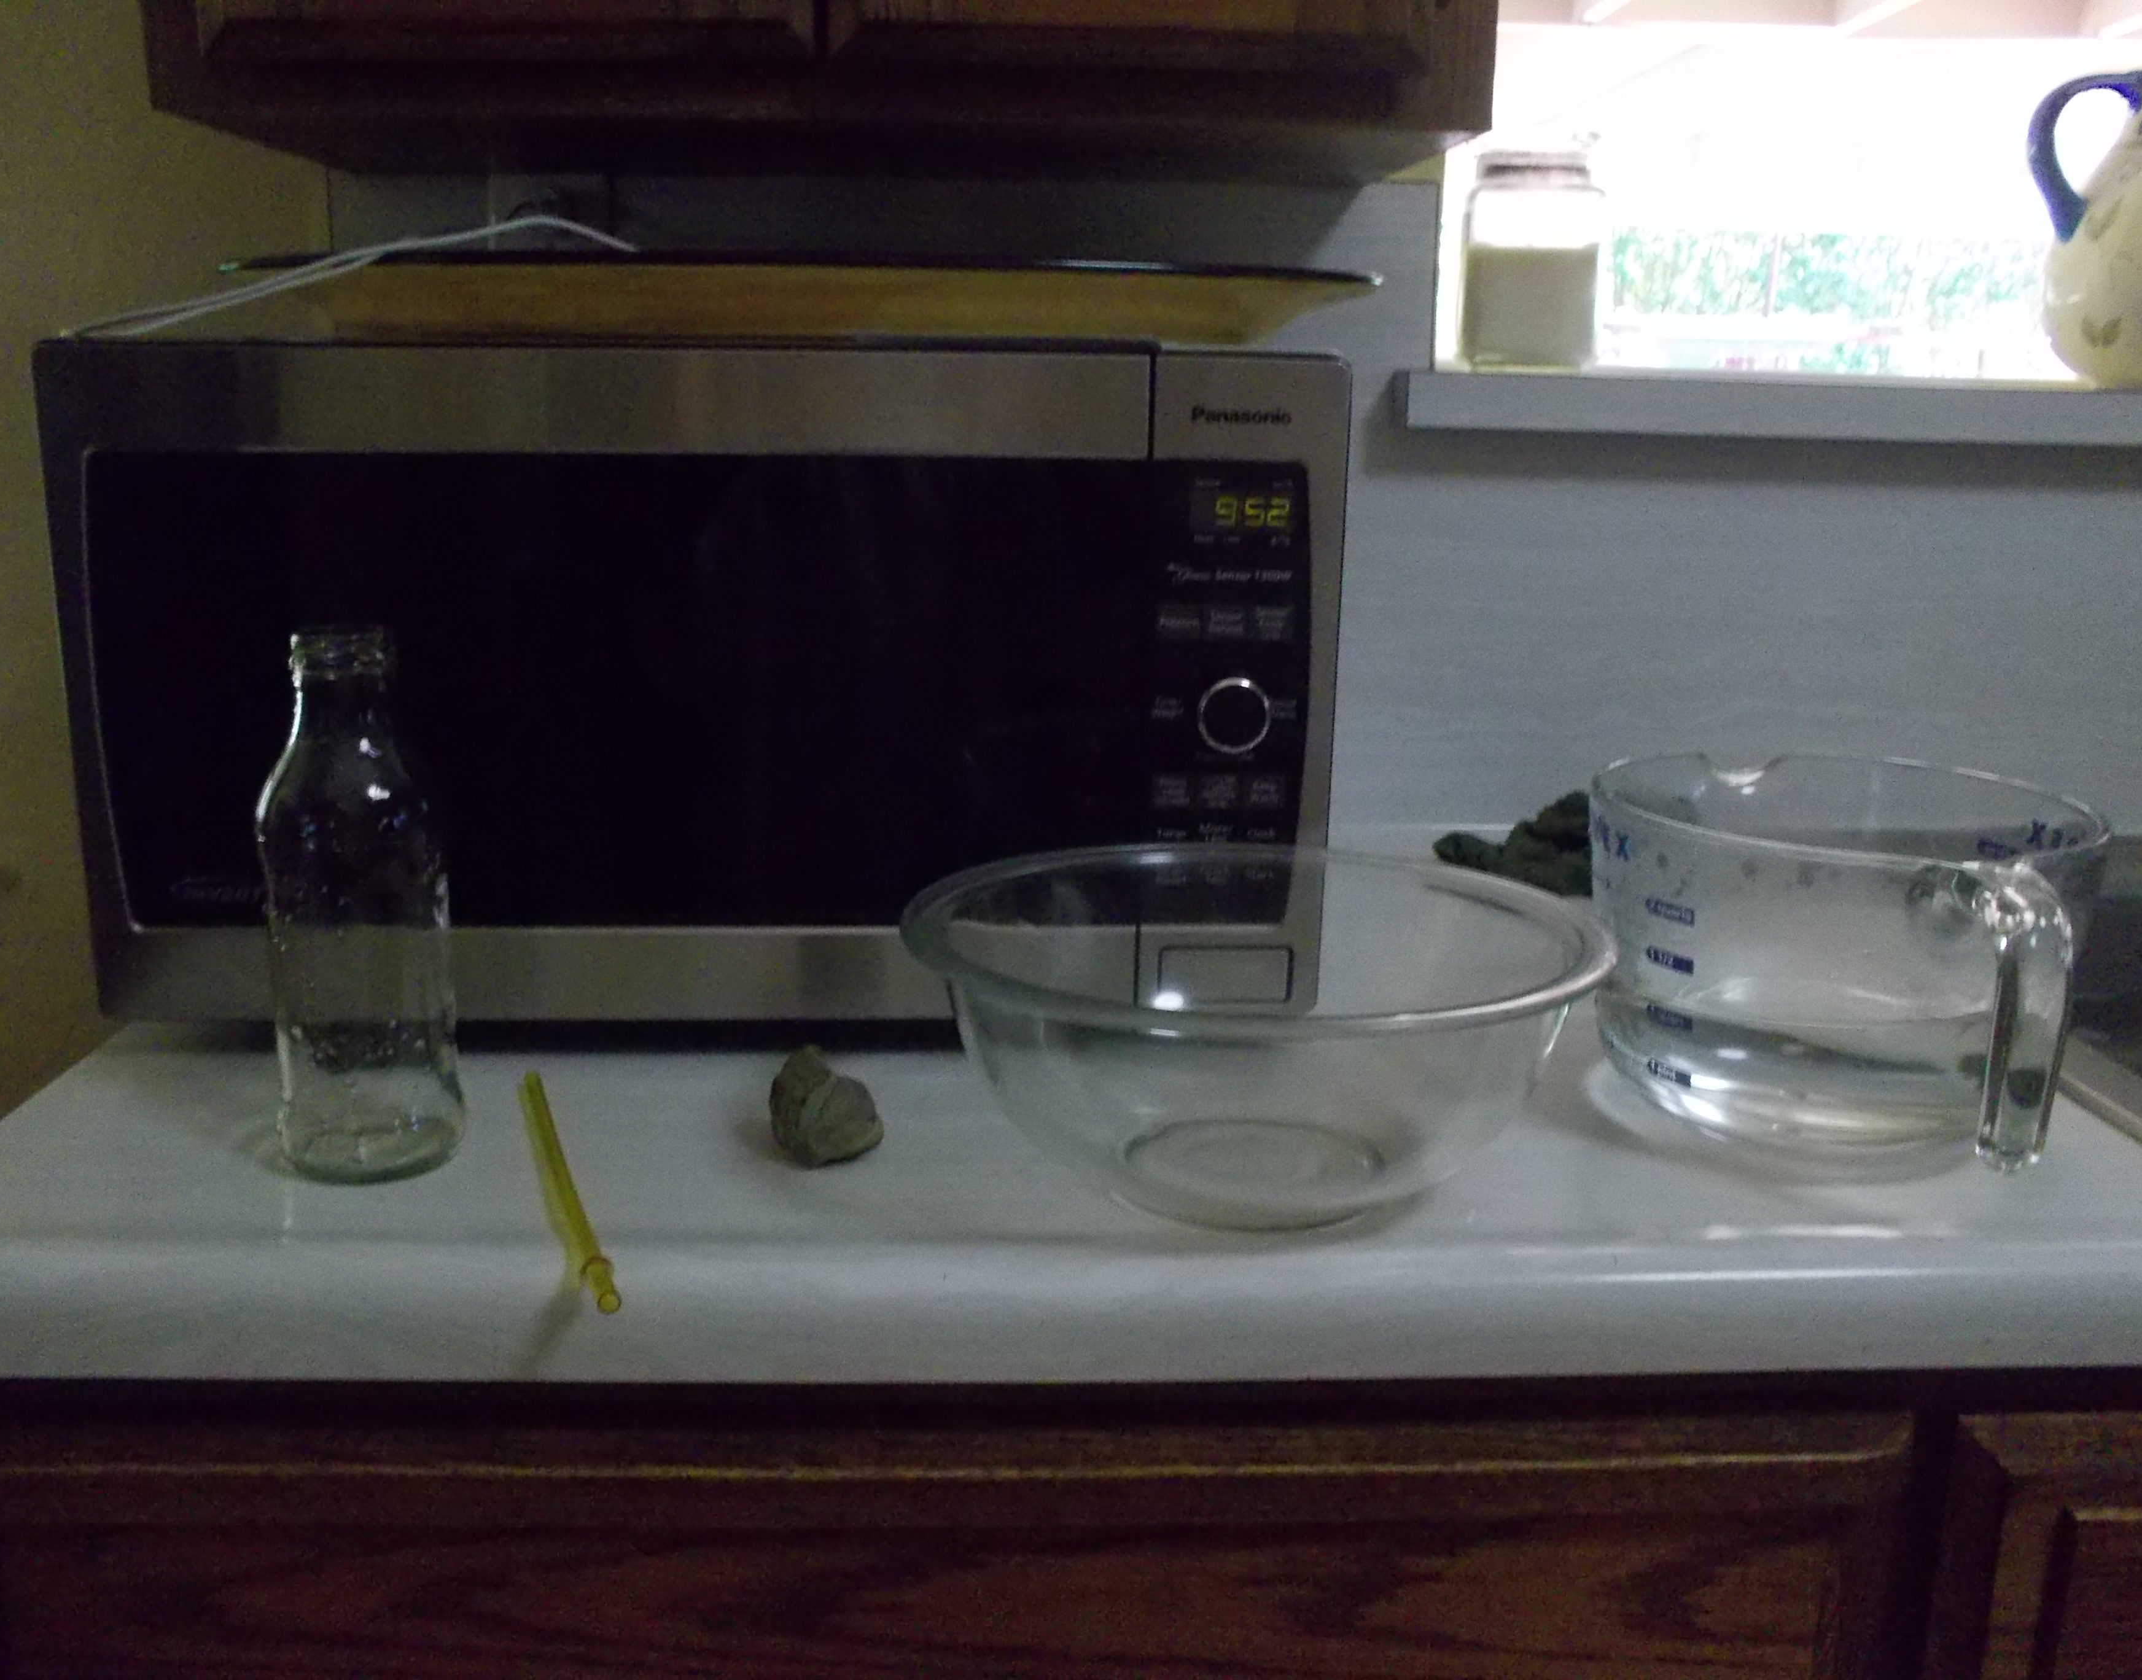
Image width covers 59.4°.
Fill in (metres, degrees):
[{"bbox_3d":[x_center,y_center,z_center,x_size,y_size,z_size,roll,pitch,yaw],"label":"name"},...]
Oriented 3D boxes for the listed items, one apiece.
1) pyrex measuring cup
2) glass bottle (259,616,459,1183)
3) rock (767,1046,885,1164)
[{"bbox_3d":[0.308,0.051,0.742,0.191,0.129,0.247,-1,14,-6],"label":"pyrex measuring cup"},{"bbox_3d":[-0.264,0.022,0.689,0.066,0.195,0.066,1,14,0],"label":"glass bottle"},{"bbox_3d":[-0.091,0.101,0.708,0.042,0.037,0.040,1,14,0],"label":"rock"}]

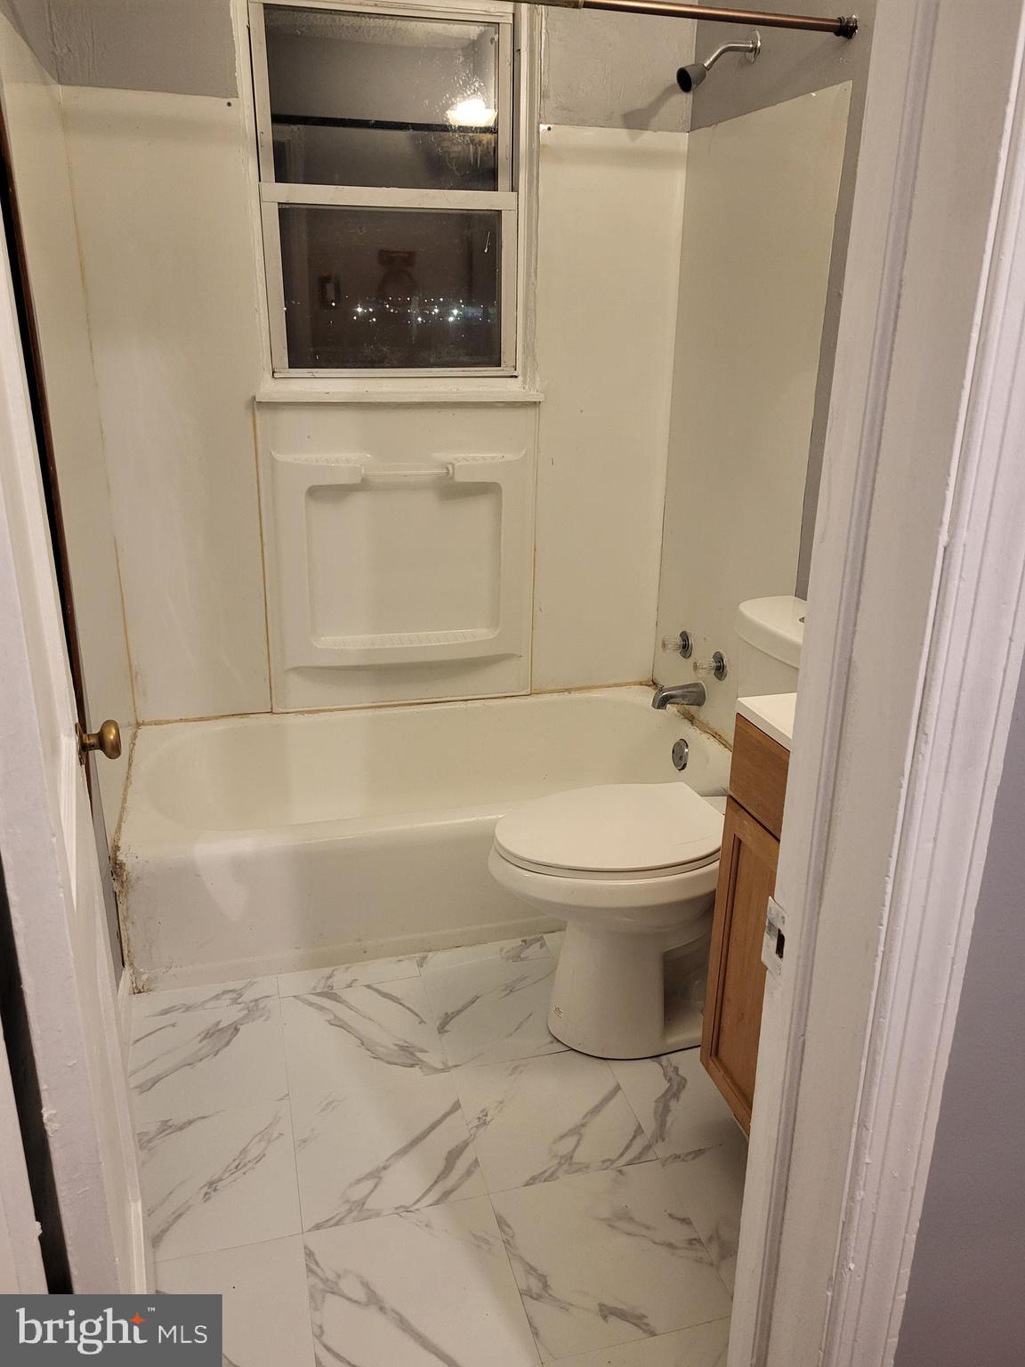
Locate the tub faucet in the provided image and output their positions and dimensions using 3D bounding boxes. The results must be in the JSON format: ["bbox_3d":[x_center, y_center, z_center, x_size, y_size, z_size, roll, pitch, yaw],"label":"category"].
[{"bbox_3d":[0.446,0.035,2.790,0.140,0.069,0.059,-4,21,-15],"label":"tub faucet"}]

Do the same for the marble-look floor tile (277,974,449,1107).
[{"bbox_3d":[-0.308,0.713,2.089,0.305,0.008,0.305,-5,21,-15],"label":"marble-look floor tile"}]

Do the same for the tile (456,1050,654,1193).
[{"bbox_3d":[0.067,0.791,1.891,0.305,0.008,0.305,-5,21,-15],"label":"tile"}]

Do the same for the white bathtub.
[{"bbox_3d":[-0.191,0.330,2.648,1.505,0.336,0.760,-5,21,-15],"label":"white bathtub"}]

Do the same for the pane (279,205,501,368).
[{"bbox_3d":[-0.294,-0.987,2.577,0.547,0.374,0.012,-4,21,-15],"label":"pane"}]

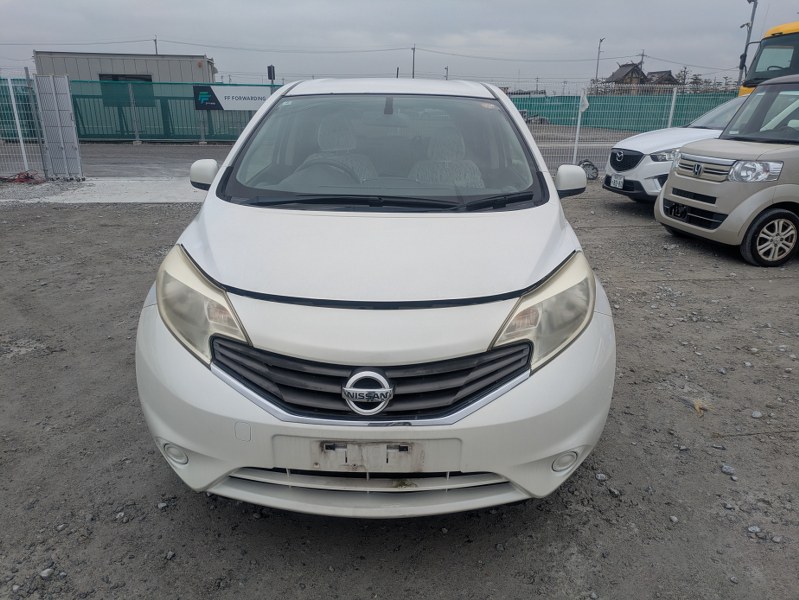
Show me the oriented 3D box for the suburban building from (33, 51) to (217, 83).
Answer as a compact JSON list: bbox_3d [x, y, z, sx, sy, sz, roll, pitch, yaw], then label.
[{"bbox_3d":[-11.778,-9.183,26.096,6.658,3.269,3.600,-2,19,-9],"label":"suburban building"}]

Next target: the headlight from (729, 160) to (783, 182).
[{"bbox_3d":[3.253,-1.175,5.262,0.320,0.190,0.280,-3,19,-10],"label":"headlight"}]

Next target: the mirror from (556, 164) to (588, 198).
[{"bbox_3d":[0.803,-0.573,2.782,0.190,0.160,0.140,1,19,1],"label":"mirror"}]

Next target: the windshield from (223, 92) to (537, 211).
[{"bbox_3d":[-0.060,-0.659,2.674,1.400,0.140,0.940,1,46,1],"label":"windshield"}]

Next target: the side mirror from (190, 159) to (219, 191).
[{"bbox_3d":[-0.920,-0.599,2.812,0.190,0.160,0.140,1,19,1],"label":"side mirror"}]

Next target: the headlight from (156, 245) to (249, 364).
[{"bbox_3d":[-0.634,0.019,1.885,0.410,0.290,0.500,1,19,1],"label":"headlight"}]

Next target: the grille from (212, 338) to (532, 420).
[{"bbox_3d":[-0.091,0.228,1.659,0.970,0.200,0.200,1,19,1],"label":"grille"}]

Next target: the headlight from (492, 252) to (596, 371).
[{"bbox_3d":[0.466,0.036,1.866,0.410,0.290,0.500,1,19,1],"label":"headlight"}]

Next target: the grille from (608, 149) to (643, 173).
[{"bbox_3d":[2.985,-1.861,7.662,0.150,0.310,0.760,-3,19,-10],"label":"grille"}]

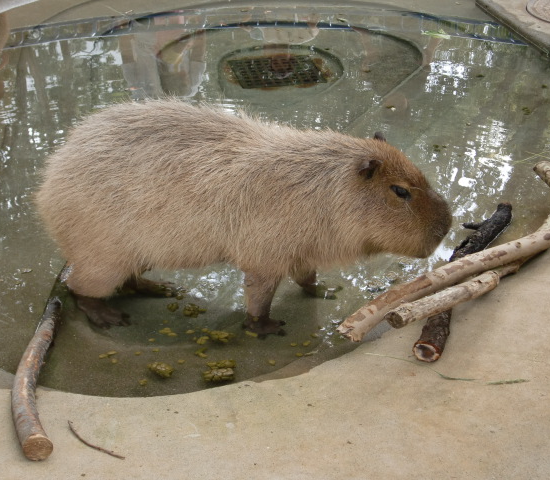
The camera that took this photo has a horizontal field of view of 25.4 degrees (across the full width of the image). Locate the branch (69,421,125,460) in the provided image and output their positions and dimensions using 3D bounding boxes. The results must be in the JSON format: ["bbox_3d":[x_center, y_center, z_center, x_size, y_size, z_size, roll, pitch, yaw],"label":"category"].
[{"bbox_3d":[-0.396,0.435,2.660,0.195,0.011,0.030,23,35,38],"label":"branch"}]

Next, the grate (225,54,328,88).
[{"bbox_3d":[0.006,-0.701,5.142,0.350,0.030,0.350,-5,27,-10],"label":"grate"}]

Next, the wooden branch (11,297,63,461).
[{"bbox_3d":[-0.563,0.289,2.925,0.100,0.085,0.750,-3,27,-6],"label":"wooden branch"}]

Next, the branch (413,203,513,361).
[{"bbox_3d":[0.527,0.078,3.317,0.110,0.085,0.920,10,29,19],"label":"branch"}]

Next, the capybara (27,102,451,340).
[{"bbox_3d":[-0.080,-0.069,3.175,1.060,0.600,0.380,3,27,5],"label":"capybara"}]

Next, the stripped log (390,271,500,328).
[{"bbox_3d":[0.434,0.146,3.094,0.360,0.055,0.052,-19,33,-32],"label":"stripped log"}]

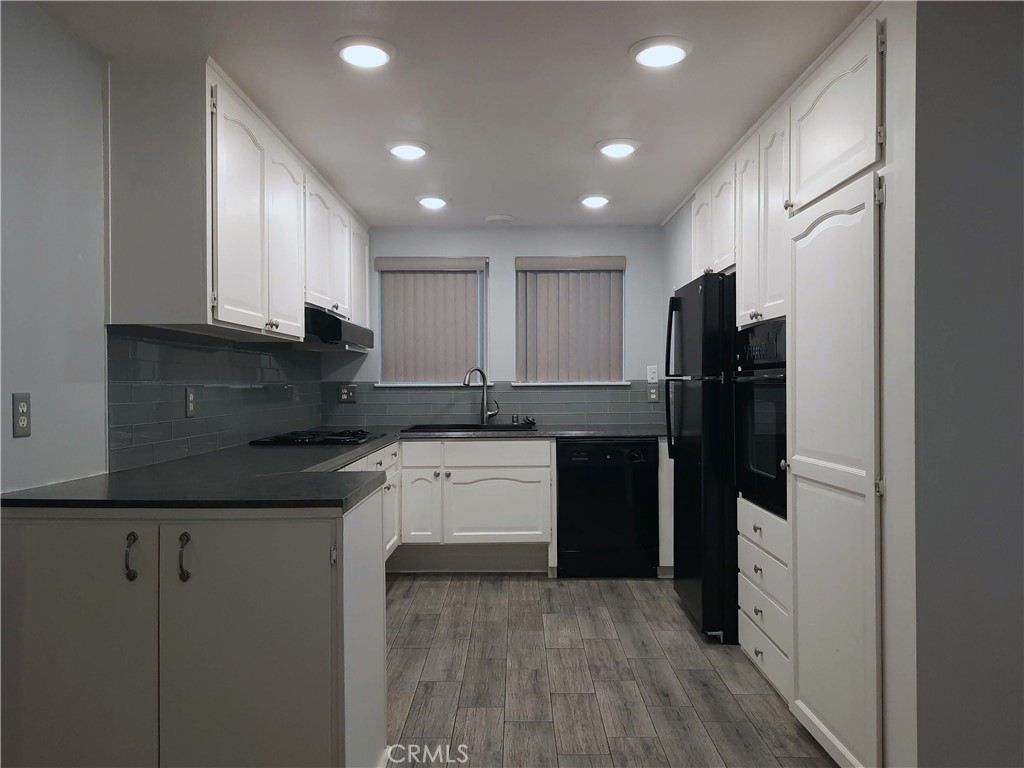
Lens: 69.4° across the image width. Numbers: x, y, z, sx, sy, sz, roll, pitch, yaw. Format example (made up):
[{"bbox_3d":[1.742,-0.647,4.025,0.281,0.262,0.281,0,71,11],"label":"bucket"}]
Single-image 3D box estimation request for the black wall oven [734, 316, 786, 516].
[{"bbox_3d":[1.248,0.112,2.947,0.574,0.718,0.604,0,0,0],"label":"black wall oven"}]

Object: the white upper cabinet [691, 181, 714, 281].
[{"bbox_3d":[1.296,-0.808,3.983,0.550,0.445,0.434,0,1,0],"label":"white upper cabinet"}]

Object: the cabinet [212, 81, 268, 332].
[{"bbox_3d":[-1.166,-0.622,2.728,0.352,0.843,0.534,0,0,0],"label":"cabinet"}]

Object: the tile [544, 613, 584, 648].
[{"bbox_3d":[0.240,1.186,3.539,0.171,0.010,0.469,0,0,0],"label":"tile"}]

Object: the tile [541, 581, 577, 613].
[{"bbox_3d":[0.235,1.151,3.900,0.169,0.010,0.457,0,0,0],"label":"tile"}]

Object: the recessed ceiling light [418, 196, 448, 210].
[{"bbox_3d":[-0.465,-1.071,4.366,0.178,0.030,0.178,0,0,0],"label":"recessed ceiling light"}]

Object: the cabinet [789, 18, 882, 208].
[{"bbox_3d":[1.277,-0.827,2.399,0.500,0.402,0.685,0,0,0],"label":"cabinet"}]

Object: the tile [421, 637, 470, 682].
[{"bbox_3d":[-0.289,1.223,3.271,0.176,0.012,0.487,0,0,0],"label":"tile"}]

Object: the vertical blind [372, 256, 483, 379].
[{"bbox_3d":[-0.554,-0.435,5.062,0.772,0.876,0.109,0,0,0],"label":"vertical blind"}]

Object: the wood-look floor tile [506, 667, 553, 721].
[{"bbox_3d":[0.063,1.188,2.829,0.170,0.010,0.462,0,1,0],"label":"wood-look floor tile"}]

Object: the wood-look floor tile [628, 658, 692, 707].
[{"bbox_3d":[0.582,1.188,2.945,0.170,0.010,0.462,0,1,0],"label":"wood-look floor tile"}]

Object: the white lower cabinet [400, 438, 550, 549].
[{"bbox_3d":[-0.204,0.634,4.659,0.914,0.618,0.610,0,1,0],"label":"white lower cabinet"}]

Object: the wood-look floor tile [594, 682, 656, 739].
[{"bbox_3d":[0.407,1.190,2.714,0.170,0.010,0.462,0,1,0],"label":"wood-look floor tile"}]

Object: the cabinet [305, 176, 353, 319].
[{"bbox_3d":[-1.157,-0.715,4.035,0.351,0.658,0.990,0,0,0],"label":"cabinet"}]

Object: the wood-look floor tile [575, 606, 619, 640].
[{"bbox_3d":[0.413,1.180,3.643,0.170,0.010,0.462,0,1,0],"label":"wood-look floor tile"}]

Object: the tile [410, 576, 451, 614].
[{"bbox_3d":[-0.461,1.218,4.136,0.176,0.012,0.487,0,0,0],"label":"tile"}]

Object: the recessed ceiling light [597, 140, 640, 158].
[{"bbox_3d":[0.482,-1.062,3.345,0.200,0.030,0.200,0,1,0],"label":"recessed ceiling light"}]

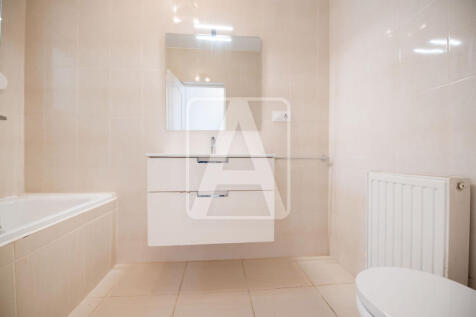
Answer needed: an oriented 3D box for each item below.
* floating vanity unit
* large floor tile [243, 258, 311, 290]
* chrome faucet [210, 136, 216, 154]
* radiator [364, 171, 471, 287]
[{"bbox_3d":[-0.185,0.259,1.494,0.810,0.572,0.465,0,0,-5],"label":"floating vanity unit"},{"bbox_3d":[0.286,0.870,1.521,0.459,0.012,0.382,0,0,-5],"label":"large floor tile"},{"bbox_3d":[-0.196,-0.104,1.596,0.044,0.153,0.135,0,0,-5],"label":"chrome faucet"},{"bbox_3d":[0.811,0.374,0.942,0.095,0.600,0.405,0,0,-5],"label":"radiator"}]

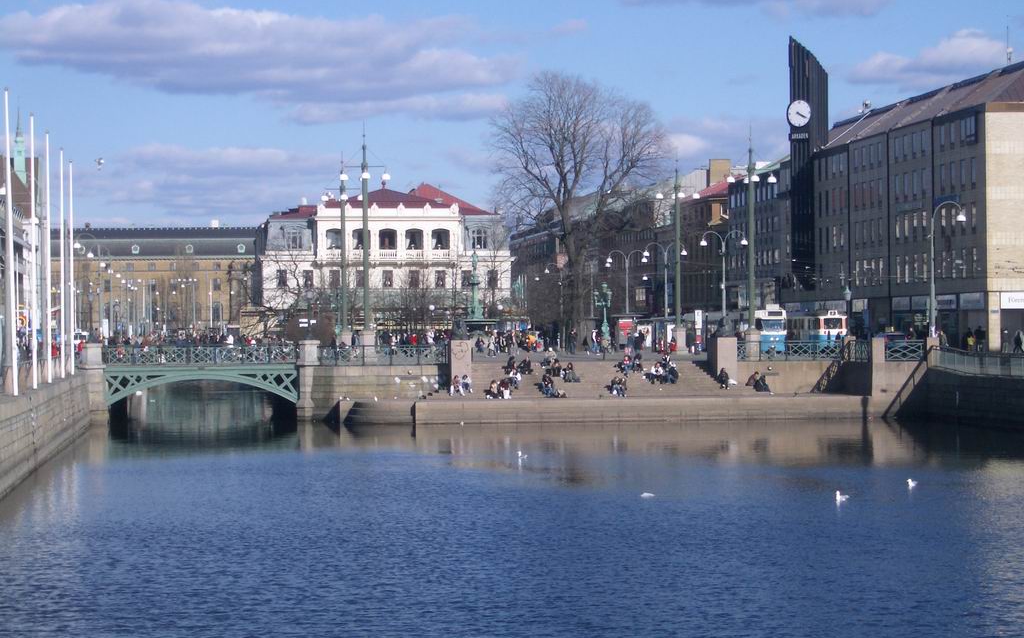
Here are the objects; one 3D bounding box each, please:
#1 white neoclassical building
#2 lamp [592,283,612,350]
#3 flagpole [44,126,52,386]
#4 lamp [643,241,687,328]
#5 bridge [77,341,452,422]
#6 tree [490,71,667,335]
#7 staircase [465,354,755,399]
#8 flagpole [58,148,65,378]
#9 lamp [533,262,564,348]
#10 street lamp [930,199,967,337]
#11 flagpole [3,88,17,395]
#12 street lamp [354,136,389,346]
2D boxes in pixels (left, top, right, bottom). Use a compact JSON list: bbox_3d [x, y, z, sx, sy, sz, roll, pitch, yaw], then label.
[{"bbox_3d":[-13.788,-5.988,286.000,27.500,17.300,24.000,0,0,-3],"label":"white neoclassical building"},{"bbox_3d":[6.749,-0.184,192.000,1.450,5.300,1.450,0,0,-6],"label":"lamp"},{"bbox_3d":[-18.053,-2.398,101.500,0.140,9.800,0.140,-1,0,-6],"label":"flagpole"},{"bbox_3d":[11.990,-1.724,204.000,3.400,8.500,0.500,0,0,-6],"label":"lamp"},{"bbox_3d":[-14.024,3.541,147.500,20.100,4.350,16.000,0,0,-6],"label":"bridge"},{"bbox_3d":[5.007,-8.094,196.000,13.200,21.100,12.500,0,0,-6],"label":"tree"},{"bbox_3d":[5.245,3.207,141.500,15.700,1.950,7.000,0,0,-6],"label":"staircase"},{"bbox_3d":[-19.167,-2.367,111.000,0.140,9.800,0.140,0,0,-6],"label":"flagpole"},{"bbox_3d":[4.859,-1.567,272.000,3.200,8.400,0.500,0,0,-6],"label":"lamp"},{"bbox_3d":[23.254,-2.643,139.000,2.000,7.300,0.500,0,0,-6],"label":"street lamp"},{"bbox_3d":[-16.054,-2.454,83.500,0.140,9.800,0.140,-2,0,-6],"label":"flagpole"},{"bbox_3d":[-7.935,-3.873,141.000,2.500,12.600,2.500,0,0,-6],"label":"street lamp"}]

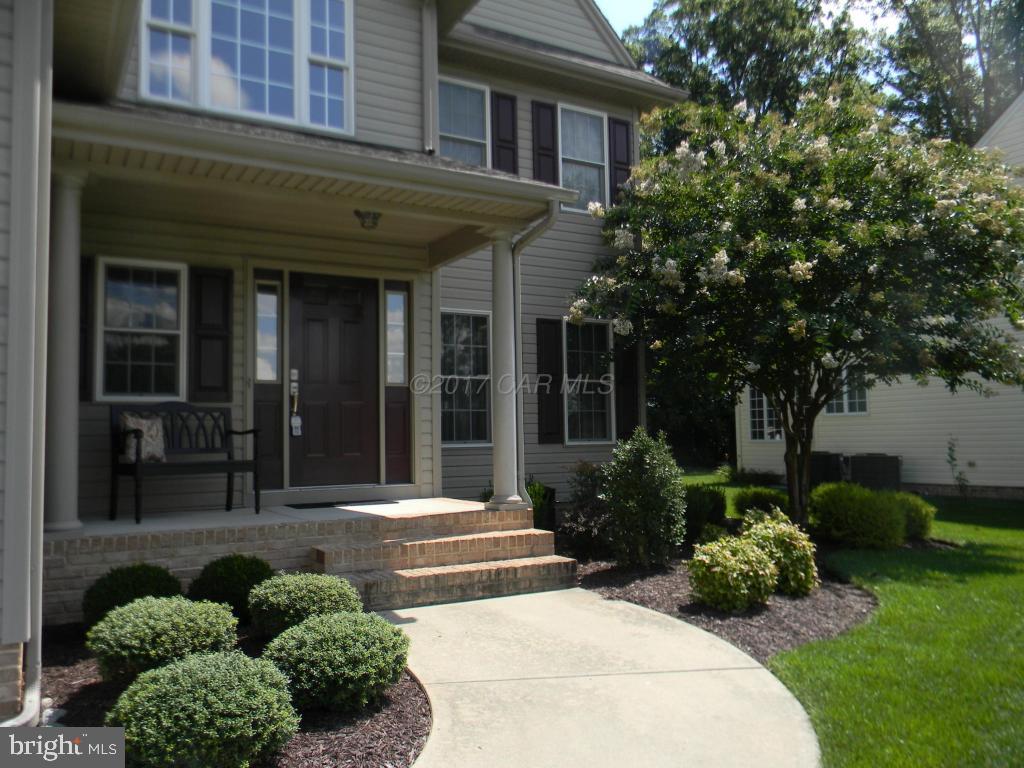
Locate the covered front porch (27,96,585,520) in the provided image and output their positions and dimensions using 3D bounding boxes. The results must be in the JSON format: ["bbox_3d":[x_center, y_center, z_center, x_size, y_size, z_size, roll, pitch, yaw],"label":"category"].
[{"bbox_3d":[-1.637,-0.578,6.848,3.900,3.310,2.180,1,-5,-29],"label":"covered front porch"}]

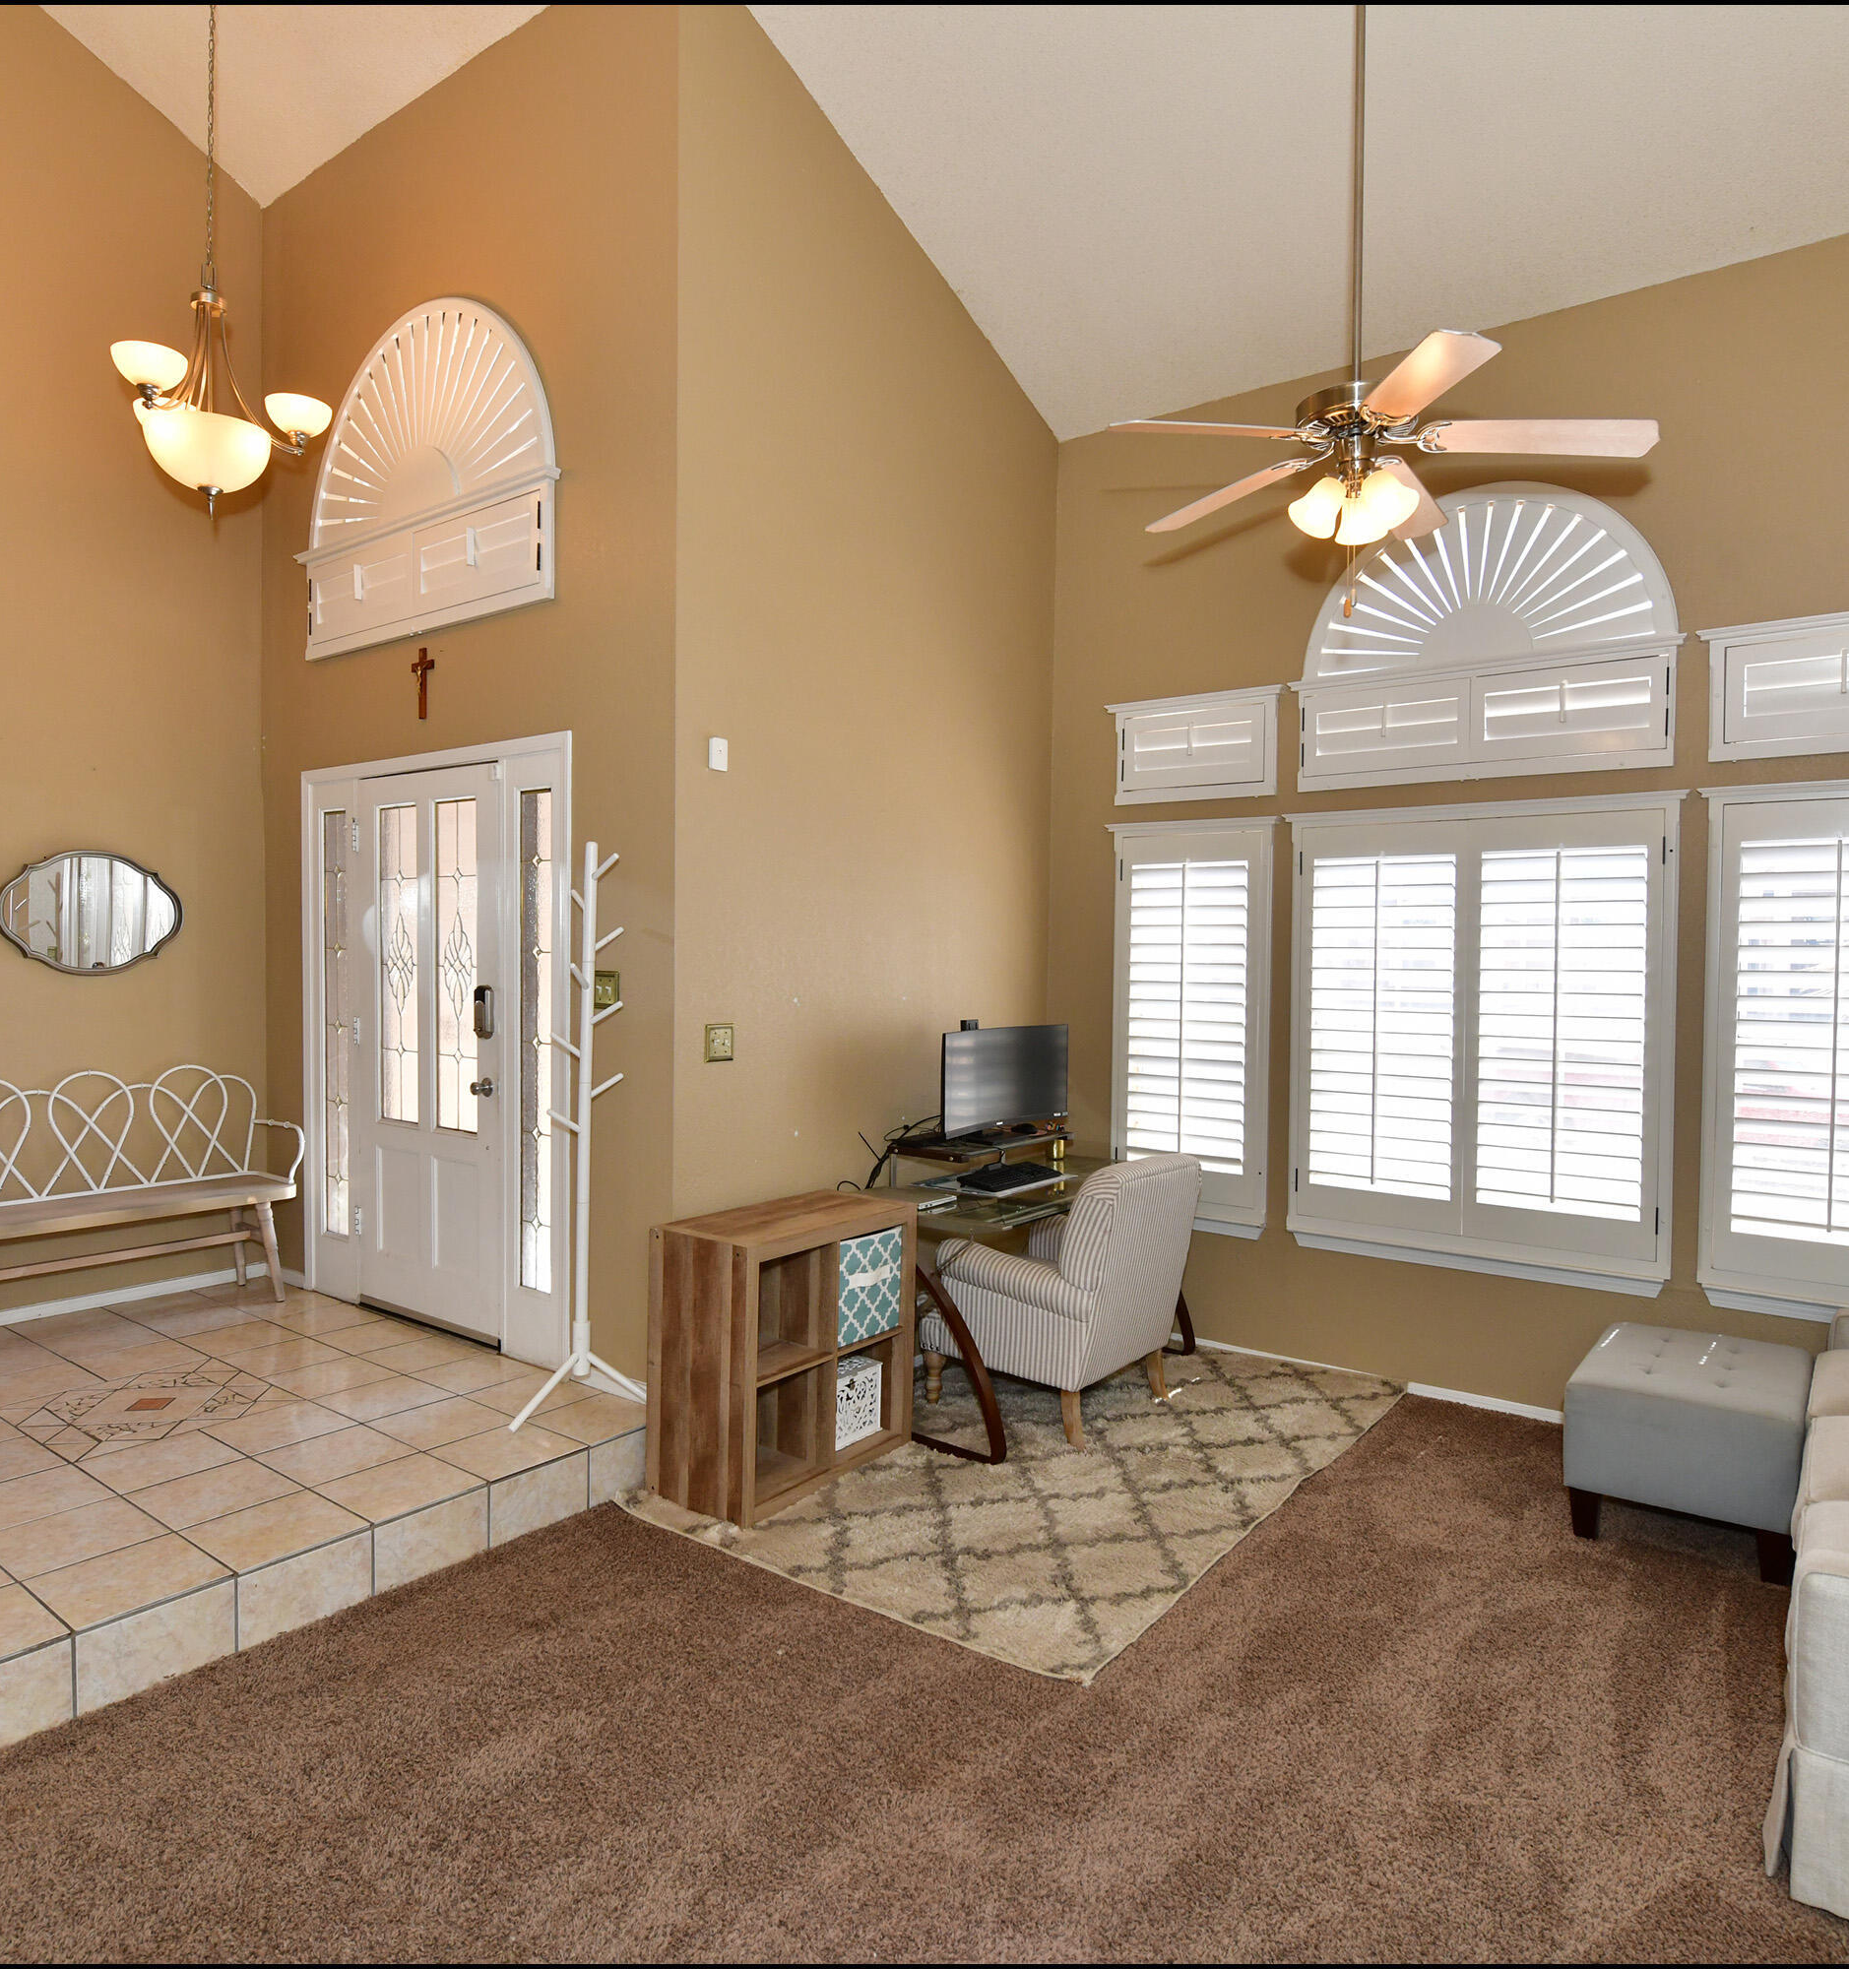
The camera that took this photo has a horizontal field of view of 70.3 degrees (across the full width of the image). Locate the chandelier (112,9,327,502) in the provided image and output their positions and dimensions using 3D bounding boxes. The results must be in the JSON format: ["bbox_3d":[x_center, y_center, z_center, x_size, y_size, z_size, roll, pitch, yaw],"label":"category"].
[{"bbox_3d":[-2.207,-2.495,4.045,0.640,2.085,0.640,1,2,39],"label":"chandelier"}]

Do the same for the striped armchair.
[{"bbox_3d":[0.463,1.006,4.491,0.800,0.880,0.670,1,2,39],"label":"striped armchair"}]

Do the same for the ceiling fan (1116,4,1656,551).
[{"bbox_3d":[1.058,-1.998,3.216,1.300,1.740,1.300,1,2,39],"label":"ceiling fan"}]

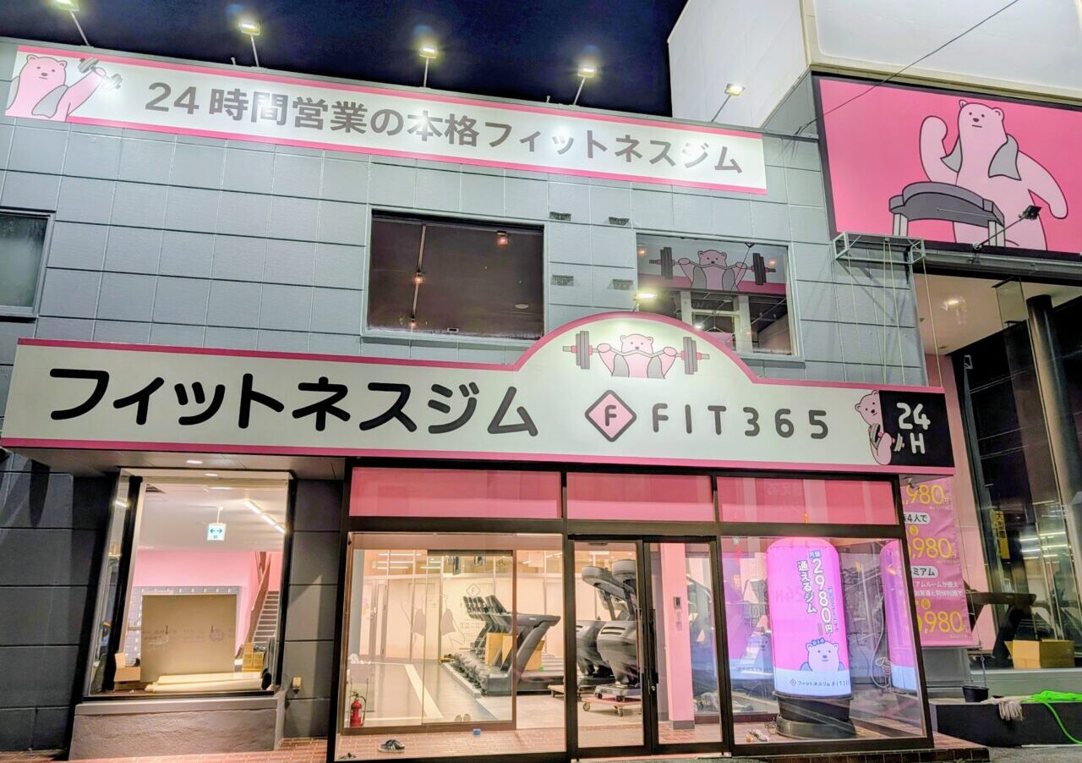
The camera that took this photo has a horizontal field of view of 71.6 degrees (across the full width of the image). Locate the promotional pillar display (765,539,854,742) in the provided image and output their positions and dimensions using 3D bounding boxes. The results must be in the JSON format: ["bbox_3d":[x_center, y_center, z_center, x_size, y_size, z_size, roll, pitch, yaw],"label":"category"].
[{"bbox_3d":[3.098,2.880,8.716,0.860,2.140,0.860,1,-14,-3],"label":"promotional pillar display"}]

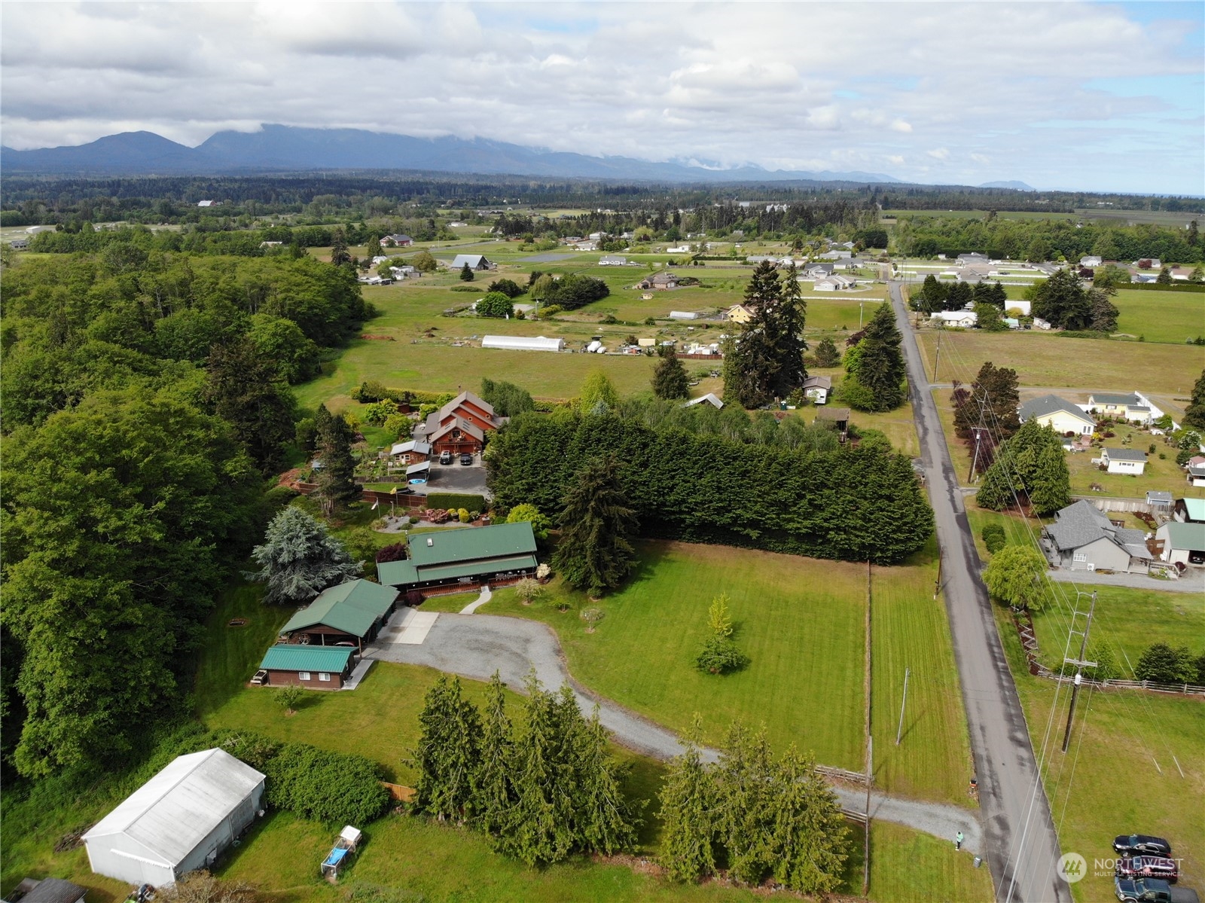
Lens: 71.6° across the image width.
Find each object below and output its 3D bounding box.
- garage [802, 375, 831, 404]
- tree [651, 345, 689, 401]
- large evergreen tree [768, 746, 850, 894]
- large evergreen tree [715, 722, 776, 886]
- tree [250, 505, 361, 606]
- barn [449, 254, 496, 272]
[{"bbox_3d":[58.273,-17.041,227.047,6.800,4.200,10.500,6,19,16],"label":"garage"},{"bbox_3d":[16.873,-18.416,201.228,9.000,14.103,9.000,0,18,0],"label":"tree"},{"bbox_3d":[17.894,30.559,70.792,6.821,13.443,6.821,1,18,0],"label":"large evergreen tree"},{"bbox_3d":[11.917,28.332,67.619,5.200,14.800,5.200,1,18,0],"label":"large evergreen tree"},{"bbox_3d":[-41.736,13.432,116.889,14.800,11.900,14.800,1,18,0],"label":"tree"},{"bbox_3d":[-81.887,-117.084,517.886,18.037,8.385,16.575,5,18,16],"label":"barn"}]

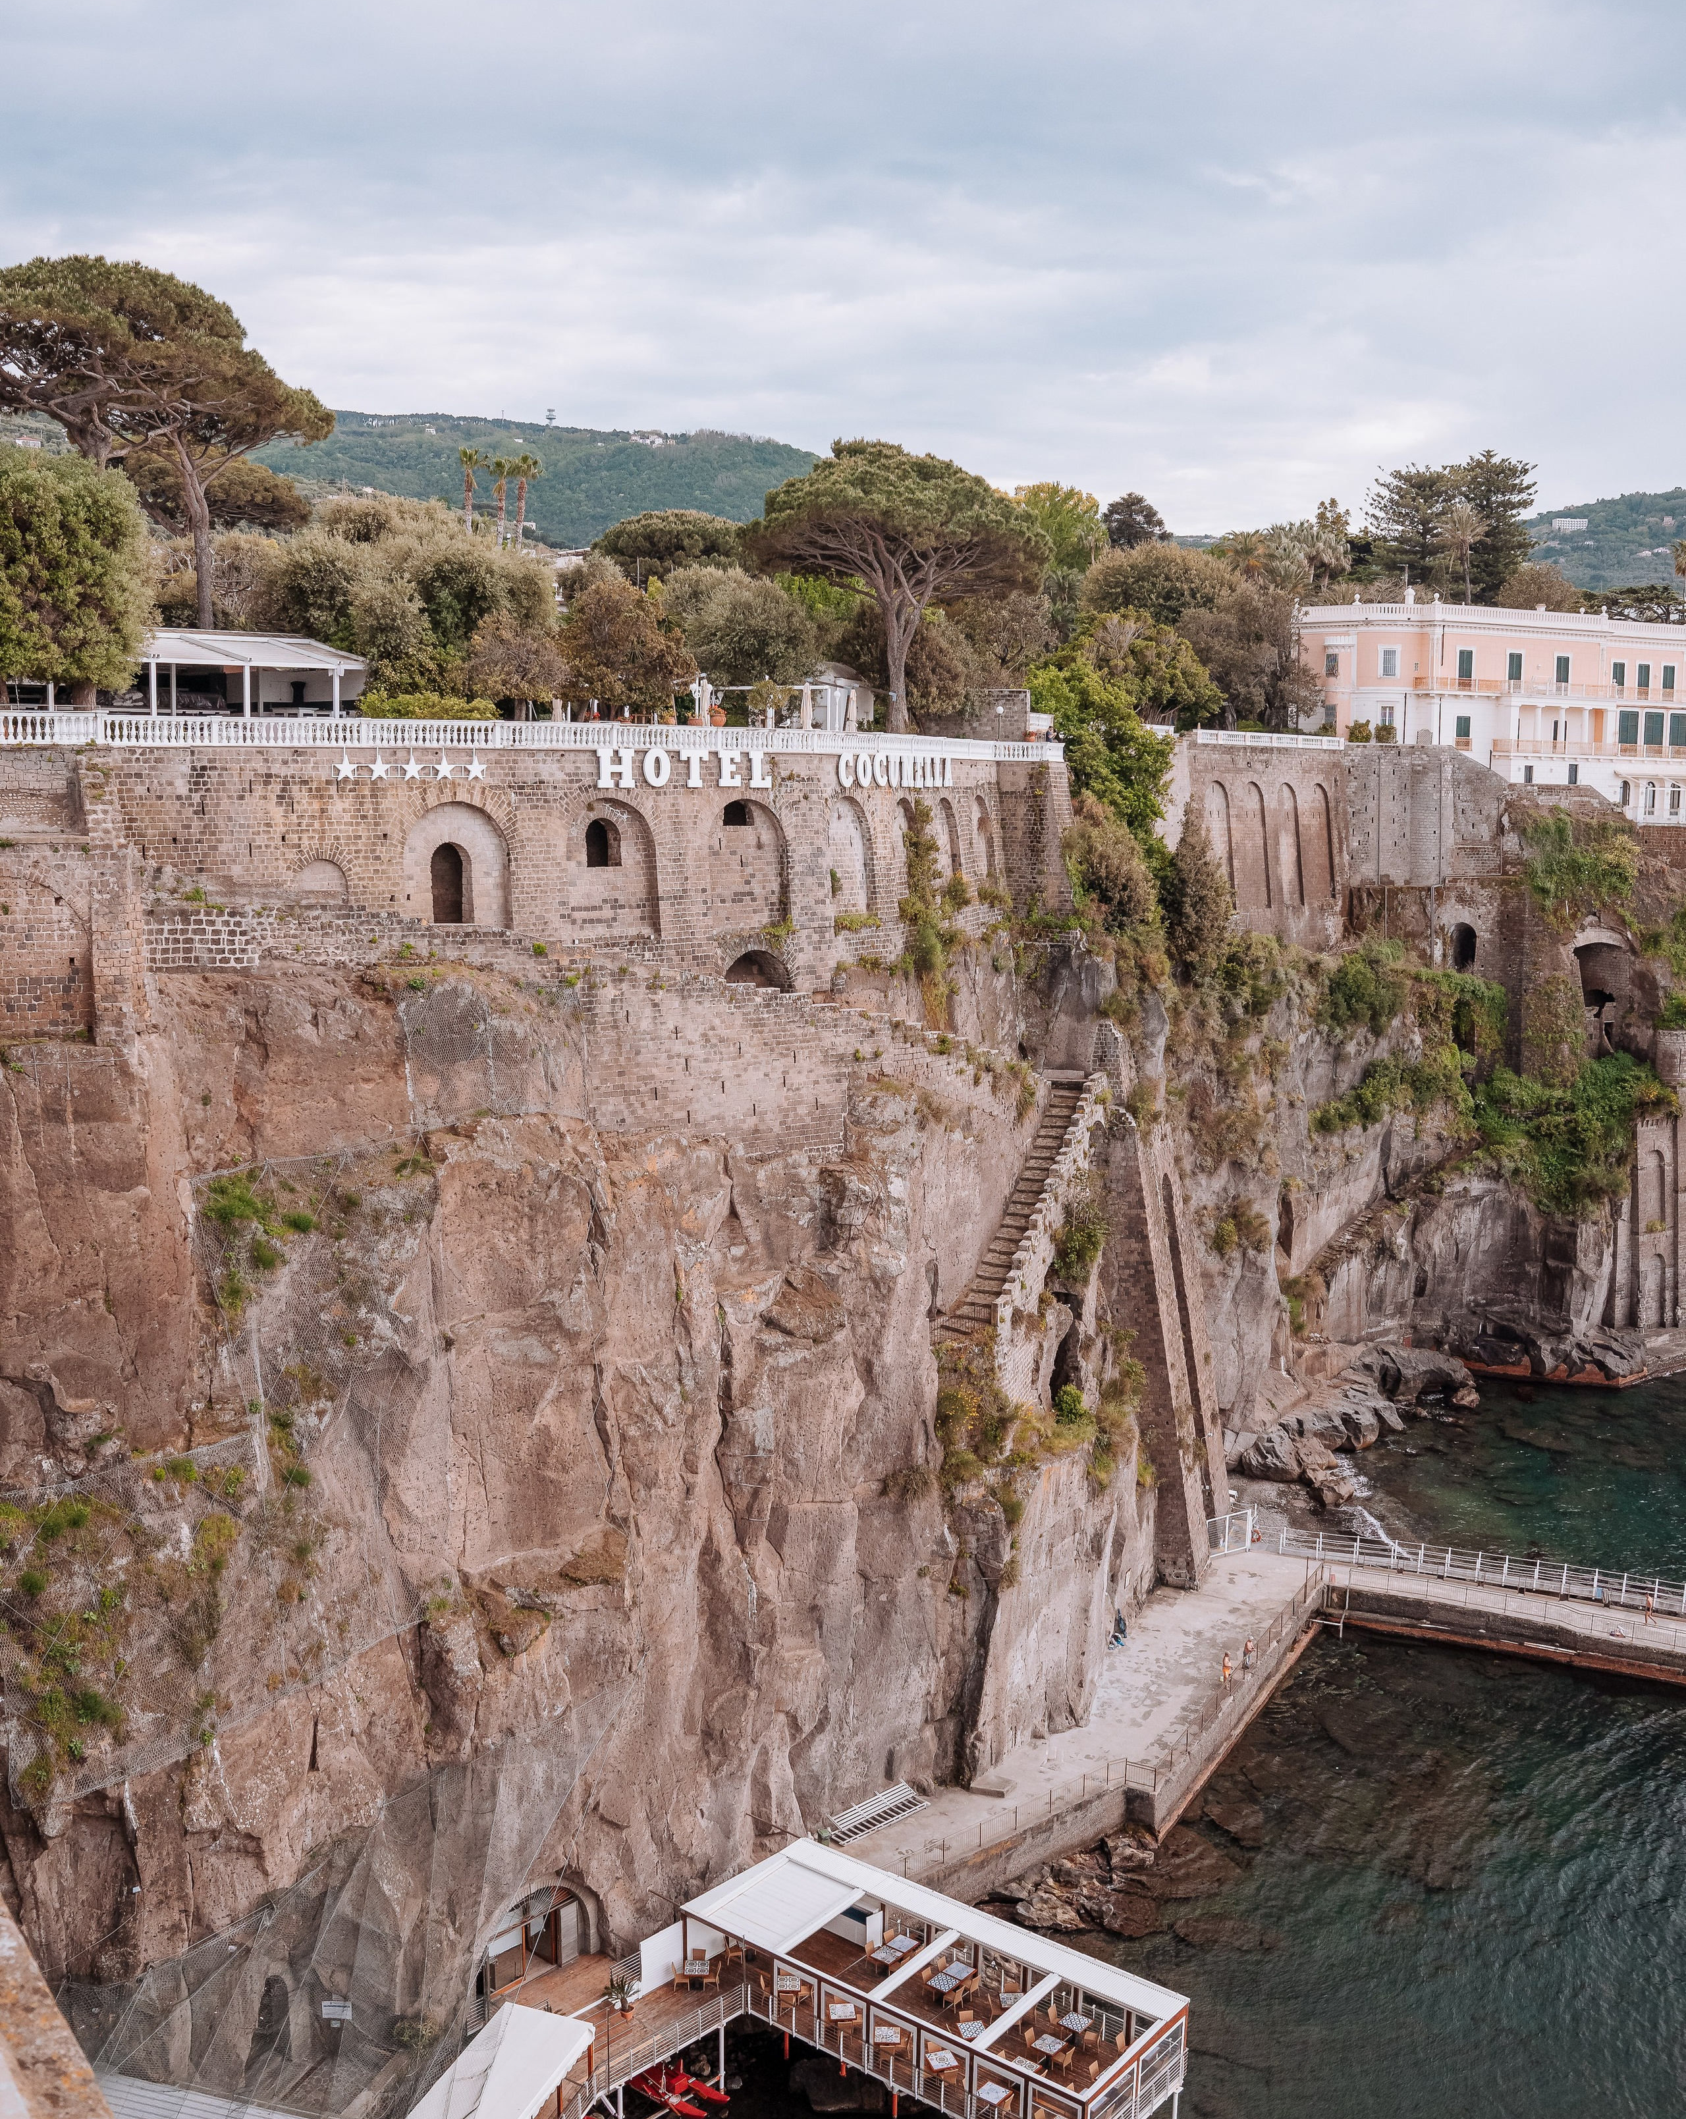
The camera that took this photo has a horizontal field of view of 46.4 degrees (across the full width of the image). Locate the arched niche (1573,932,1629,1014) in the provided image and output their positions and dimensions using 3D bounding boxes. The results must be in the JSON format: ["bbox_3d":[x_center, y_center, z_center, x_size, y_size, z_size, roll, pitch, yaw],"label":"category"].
[{"bbox_3d":[56.500,-6.546,147.919,4.900,6.000,3.000,-3,8,-22],"label":"arched niche"}]

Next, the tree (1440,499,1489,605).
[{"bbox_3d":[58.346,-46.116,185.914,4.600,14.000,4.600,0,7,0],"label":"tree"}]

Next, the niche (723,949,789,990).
[{"bbox_3d":[-3.710,-3.641,78.699,3.000,1.650,1.200,-5,9,-33],"label":"niche"}]

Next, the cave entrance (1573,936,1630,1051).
[{"bbox_3d":[56.573,-5.094,148.103,4.900,8.400,3.500,-3,8,-22],"label":"cave entrance"}]

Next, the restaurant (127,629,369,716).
[{"bbox_3d":[-24.479,-14.171,76.561,10.200,4.400,6.500,-5,9,-33],"label":"restaurant"}]

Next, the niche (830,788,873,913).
[{"bbox_3d":[0.167,-8.648,83.134,0.550,5.100,3.600,5,9,30],"label":"niche"}]

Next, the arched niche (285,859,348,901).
[{"bbox_3d":[-18.453,-6.290,68.977,2.000,1.500,0.300,-5,9,-33],"label":"arched niche"}]

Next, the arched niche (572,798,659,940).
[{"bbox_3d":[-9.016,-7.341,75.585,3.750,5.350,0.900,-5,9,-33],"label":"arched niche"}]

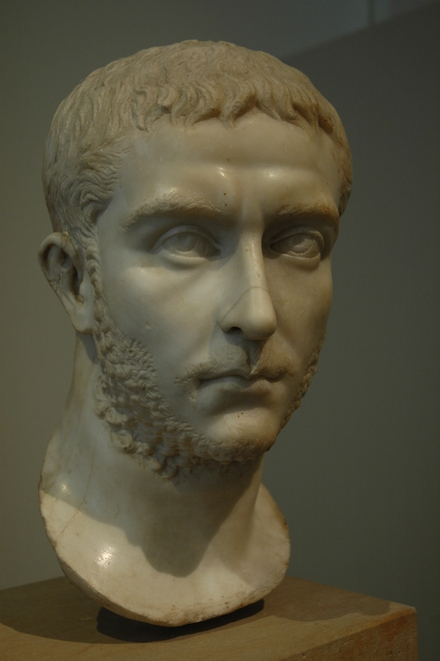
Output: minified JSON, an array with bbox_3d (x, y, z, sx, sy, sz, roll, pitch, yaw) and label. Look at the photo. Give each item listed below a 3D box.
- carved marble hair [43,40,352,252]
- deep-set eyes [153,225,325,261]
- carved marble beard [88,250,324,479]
[{"bbox_3d":[-0.021,-0.123,0.668,0.206,0.166,0.233,0,0,-21],"label":"carved marble hair"},{"bbox_3d":[0.012,-0.054,0.576,0.114,0.024,0.029,0,0,-21],"label":"deep-set eyes"},{"bbox_3d":[-0.005,0.019,0.609,0.158,0.149,0.112,0,0,-21],"label":"carved marble beard"}]

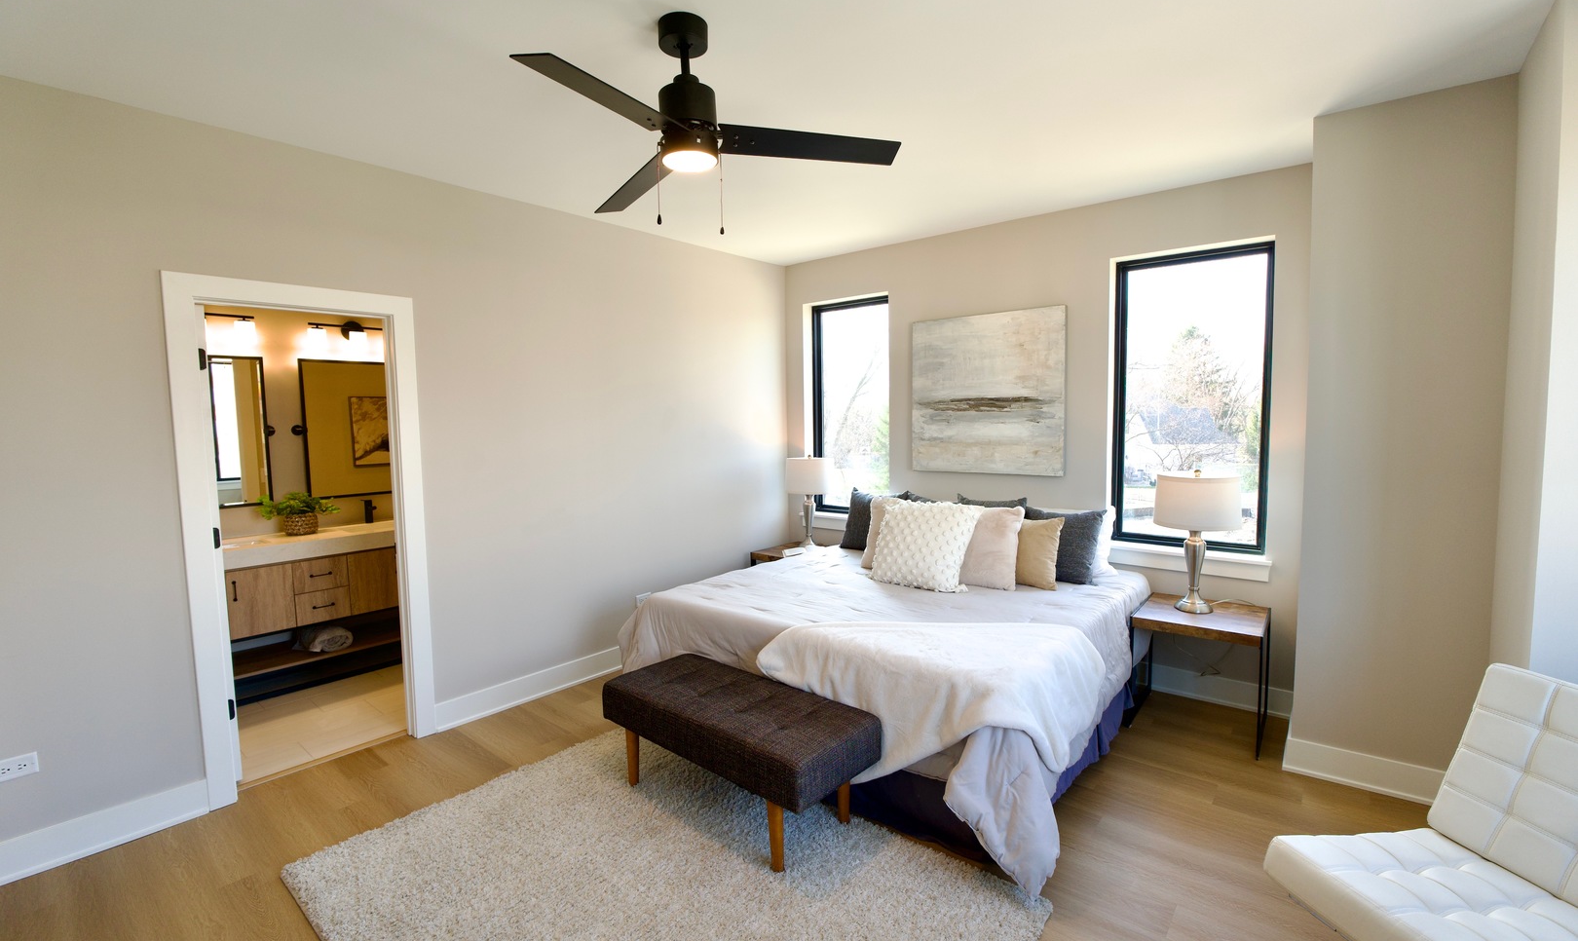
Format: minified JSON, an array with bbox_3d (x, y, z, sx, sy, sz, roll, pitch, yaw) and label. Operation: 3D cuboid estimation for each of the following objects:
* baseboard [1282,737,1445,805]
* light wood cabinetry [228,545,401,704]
[{"bbox_3d":[2.379,1.231,2.670,0.585,0.145,0.017,3,6,38],"label":"baseboard"},{"bbox_3d":[-3.020,0.897,4.169,0.550,0.780,1.480,3,6,41],"label":"light wood cabinetry"}]

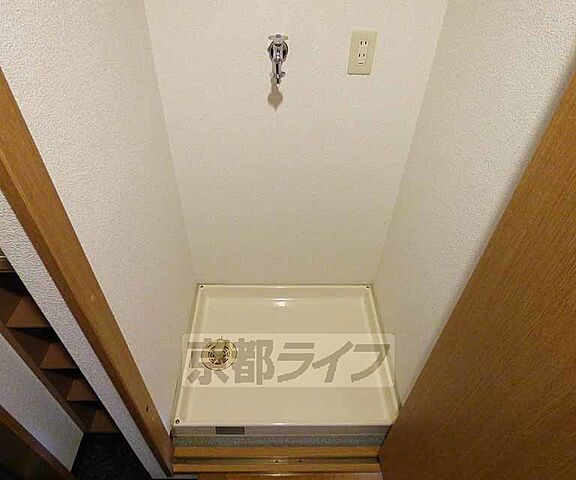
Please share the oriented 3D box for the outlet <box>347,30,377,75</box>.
[{"bbox_3d":[0.220,-0.554,1.029,0.070,0.120,0.012,1,38,-2],"label":"outlet"}]

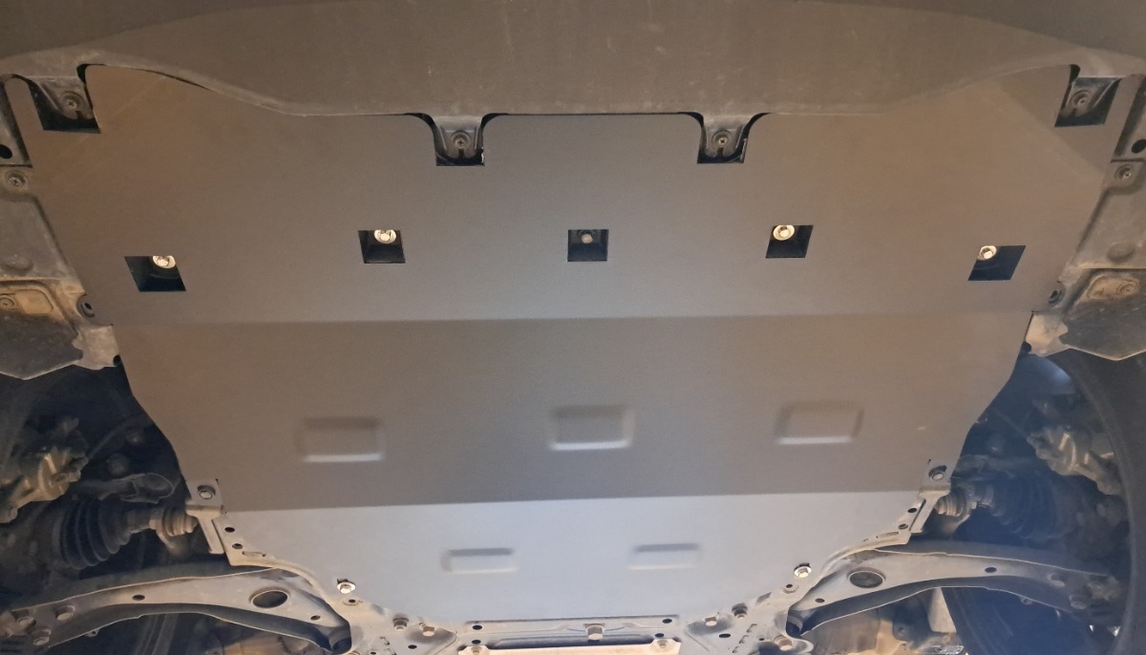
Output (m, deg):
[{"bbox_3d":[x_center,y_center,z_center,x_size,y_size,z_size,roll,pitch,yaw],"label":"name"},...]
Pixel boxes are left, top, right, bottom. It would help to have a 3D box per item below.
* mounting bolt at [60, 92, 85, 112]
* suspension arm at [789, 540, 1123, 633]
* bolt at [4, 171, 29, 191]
[{"bbox_3d":[-0.373,-0.168,0.592,0.018,0.010,0.018,-1,-52,-3],"label":"mounting bolt"},{"bbox_3d":[0.549,0.392,1.198,0.400,0.080,0.280,7,-43,4],"label":"suspension arm"},{"bbox_3d":[-0.438,-0.115,0.625,0.018,0.010,0.018,-1,-52,-3],"label":"bolt"}]

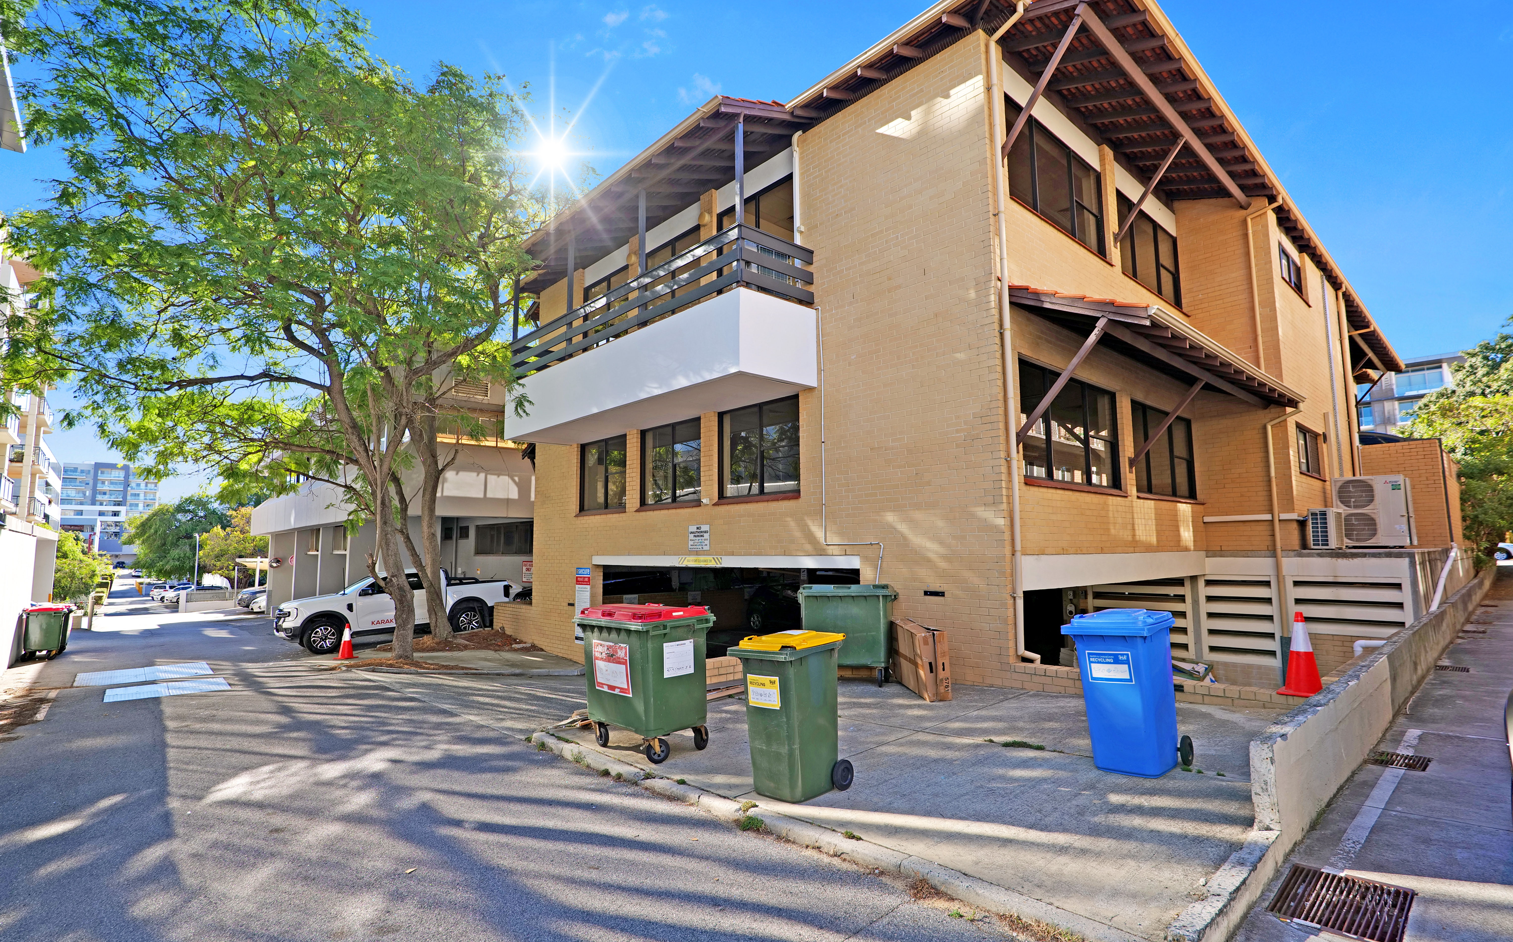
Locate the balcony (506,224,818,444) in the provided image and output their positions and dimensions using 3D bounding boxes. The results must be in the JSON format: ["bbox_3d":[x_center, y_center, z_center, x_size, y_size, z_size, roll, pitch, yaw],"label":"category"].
[{"bbox_3d":[-2.190,-1.980,12.260,1.500,2.060,7.300,5,-9,-42],"label":"balcony"}]

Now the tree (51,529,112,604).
[{"bbox_3d":[-36.300,5.380,36.000,3.400,4.700,3.400,5,-9,-43],"label":"tree"}]

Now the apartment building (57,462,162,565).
[{"bbox_3d":[-193.000,12.400,200.000,25.000,31.000,16.000,5,-9,-43],"label":"apartment building"}]

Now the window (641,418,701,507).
[{"bbox_3d":[-1.578,-0.112,12.597,0.100,1.520,1.840,5,-9,-43],"label":"window"}]

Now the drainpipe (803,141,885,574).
[{"bbox_3d":[1.149,-1.871,9.751,0.110,6.950,1.350,5,-9,-43],"label":"drainpipe"}]

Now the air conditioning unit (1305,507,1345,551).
[{"bbox_3d":[9.860,0.994,11.614,0.900,0.640,0.300,5,-8,-41],"label":"air conditioning unit"}]

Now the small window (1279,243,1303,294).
[{"bbox_3d":[10.500,-3.900,13.280,1.900,0.760,0.120,5,-9,-43],"label":"small window"}]

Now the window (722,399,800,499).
[{"bbox_3d":[0.053,-0.313,10.896,0.100,1.560,1.890,5,-9,-43],"label":"window"}]

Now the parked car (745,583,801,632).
[{"bbox_3d":[1.400,3.780,18.600,1.720,1.480,4.000,5,-9,-43],"label":"parked car"}]

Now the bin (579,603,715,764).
[{"bbox_3d":[-1.040,1.860,6.140,0.770,1.220,1.280,5,-8,-40],"label":"bin"}]

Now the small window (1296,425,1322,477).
[{"bbox_3d":[10.743,-0.329,13.096,2.400,0.940,0.100,5,-8,-41],"label":"small window"}]

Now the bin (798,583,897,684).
[{"bbox_3d":[1.160,2.040,8.550,1.240,1.200,0.750,-4,-7,27],"label":"bin"}]

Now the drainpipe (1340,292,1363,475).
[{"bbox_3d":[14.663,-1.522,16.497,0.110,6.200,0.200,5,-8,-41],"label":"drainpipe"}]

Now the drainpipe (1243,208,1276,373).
[{"bbox_3d":[9.050,-3.300,12.000,0.120,3.100,0.450,5,-9,-42],"label":"drainpipe"}]

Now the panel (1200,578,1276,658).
[{"bbox_3d":[8.600,2.660,12.030,0.100,1.480,1.080,5,-9,-42],"label":"panel"}]

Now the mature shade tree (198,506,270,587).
[{"bbox_3d":[-41.400,6.850,54.000,6.400,8.200,6.400,5,-9,-43],"label":"mature shade tree"}]

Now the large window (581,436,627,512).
[{"bbox_3d":[-3.250,0.040,14.270,0.120,1.530,1.950,5,-9,-42],"label":"large window"}]

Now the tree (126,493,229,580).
[{"bbox_3d":[-65.404,8.488,76.000,10.000,10.800,10.000,5,-9,-43],"label":"tree"}]

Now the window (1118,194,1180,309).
[{"bbox_3d":[7.060,-3.900,12.100,2.950,1.460,0.120,5,-9,-43],"label":"window"}]

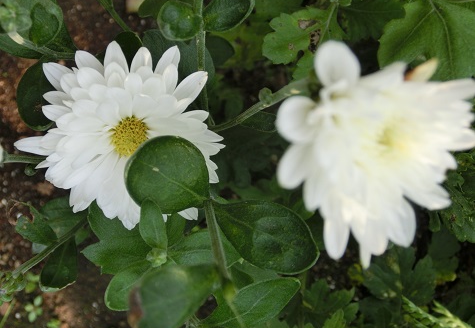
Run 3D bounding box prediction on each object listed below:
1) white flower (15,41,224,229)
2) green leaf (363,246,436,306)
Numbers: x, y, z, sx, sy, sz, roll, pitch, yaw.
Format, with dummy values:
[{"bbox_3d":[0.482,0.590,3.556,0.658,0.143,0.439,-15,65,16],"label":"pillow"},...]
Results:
[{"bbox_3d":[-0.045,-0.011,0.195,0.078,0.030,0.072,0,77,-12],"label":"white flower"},{"bbox_3d":[0.093,0.063,0.290,0.039,0.012,0.035,-6,73,-2],"label":"green leaf"}]

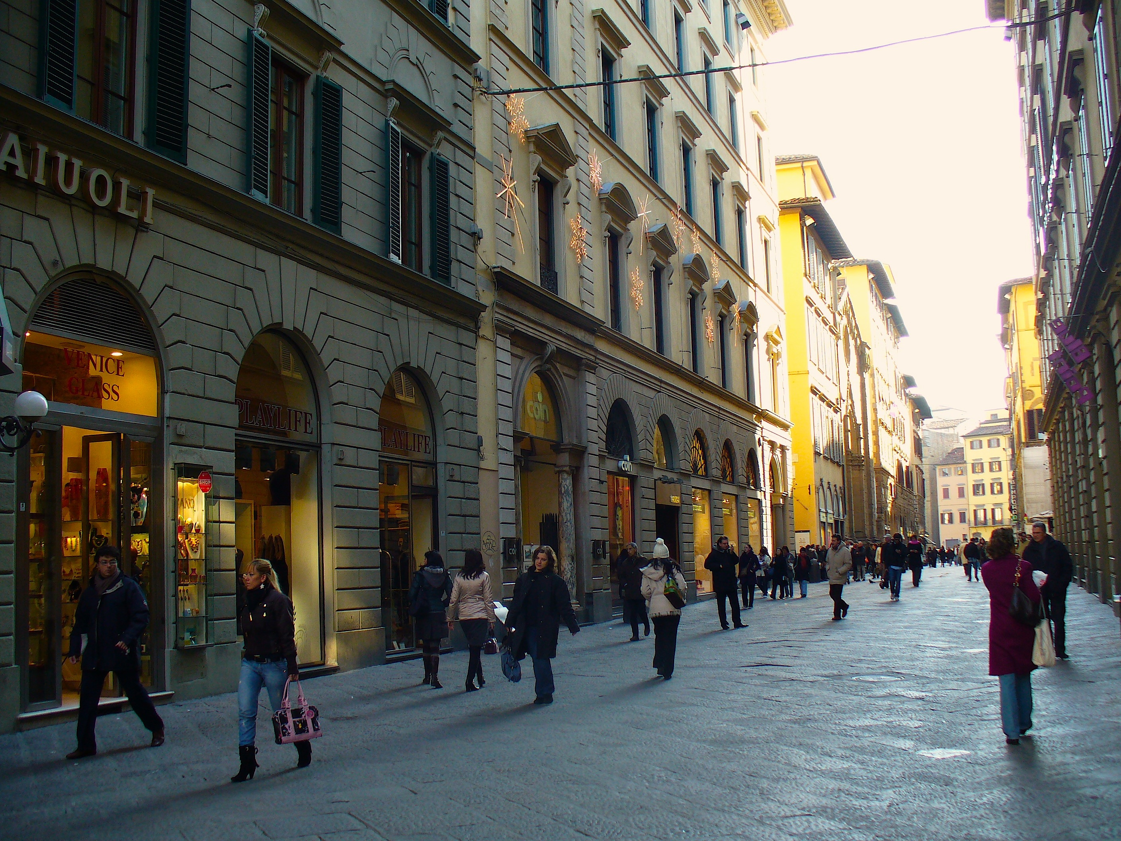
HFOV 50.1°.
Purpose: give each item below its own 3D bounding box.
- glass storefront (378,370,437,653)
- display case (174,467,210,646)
[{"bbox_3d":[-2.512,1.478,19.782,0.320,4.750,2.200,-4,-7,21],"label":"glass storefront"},{"bbox_3d":[-4.499,1.664,14.822,0.150,2.200,0.590,-4,-7,21],"label":"display case"}]

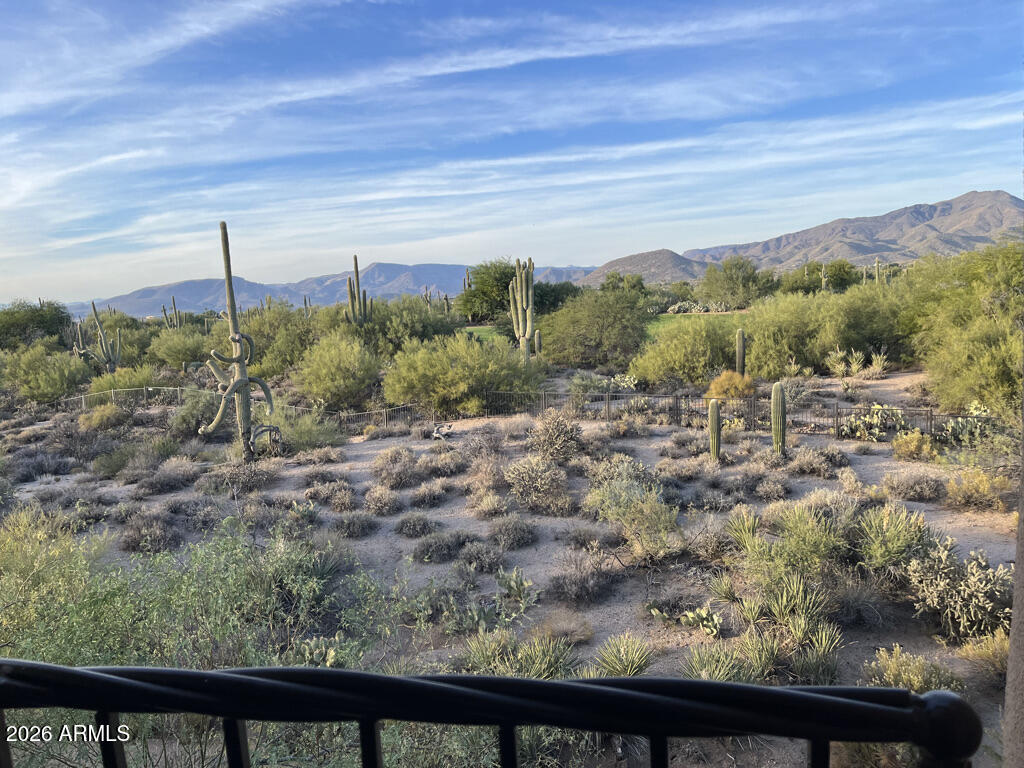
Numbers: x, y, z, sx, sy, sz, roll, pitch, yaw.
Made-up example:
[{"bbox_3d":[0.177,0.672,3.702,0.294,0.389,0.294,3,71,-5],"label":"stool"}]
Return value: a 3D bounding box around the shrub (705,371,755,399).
[{"bbox_3d":[8.819,0.080,31.150,1.990,1.265,1.791,-1,9,16],"label":"shrub"}]

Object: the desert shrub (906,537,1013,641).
[{"bbox_3d":[5.991,2.581,10.176,1.547,1.170,1.470,2,9,31],"label":"desert shrub"}]

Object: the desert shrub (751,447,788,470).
[{"bbox_3d":[6.772,1.916,20.237,0.949,0.557,0.854,0,9,18],"label":"desert shrub"}]

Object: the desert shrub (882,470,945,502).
[{"bbox_3d":[10.282,2.537,19.686,1.555,0.657,1.433,0,6,0],"label":"desert shrub"}]

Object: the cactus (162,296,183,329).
[{"bbox_3d":[-36.046,-7.190,81.703,2.132,4.184,2.026,0,6,0],"label":"cactus"}]

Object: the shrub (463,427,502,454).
[{"bbox_3d":[-0.906,1.635,22.983,1.198,0.744,1.138,-3,8,-2],"label":"shrub"}]

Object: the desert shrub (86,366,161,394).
[{"bbox_3d":[-30.627,-0.270,60.291,5.189,2.536,4.670,-7,9,-27],"label":"desert shrub"}]

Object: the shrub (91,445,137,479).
[{"bbox_3d":[-13.516,2.551,25.941,1.556,1.044,1.478,-7,9,-28],"label":"shrub"}]

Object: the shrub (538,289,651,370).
[{"bbox_3d":[5.033,-3.310,46.919,6.844,4.994,6.502,0,6,0],"label":"shrub"}]

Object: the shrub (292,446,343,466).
[{"bbox_3d":[-5.754,2.102,22.752,1.481,0.467,1.333,-5,7,-15],"label":"shrub"}]

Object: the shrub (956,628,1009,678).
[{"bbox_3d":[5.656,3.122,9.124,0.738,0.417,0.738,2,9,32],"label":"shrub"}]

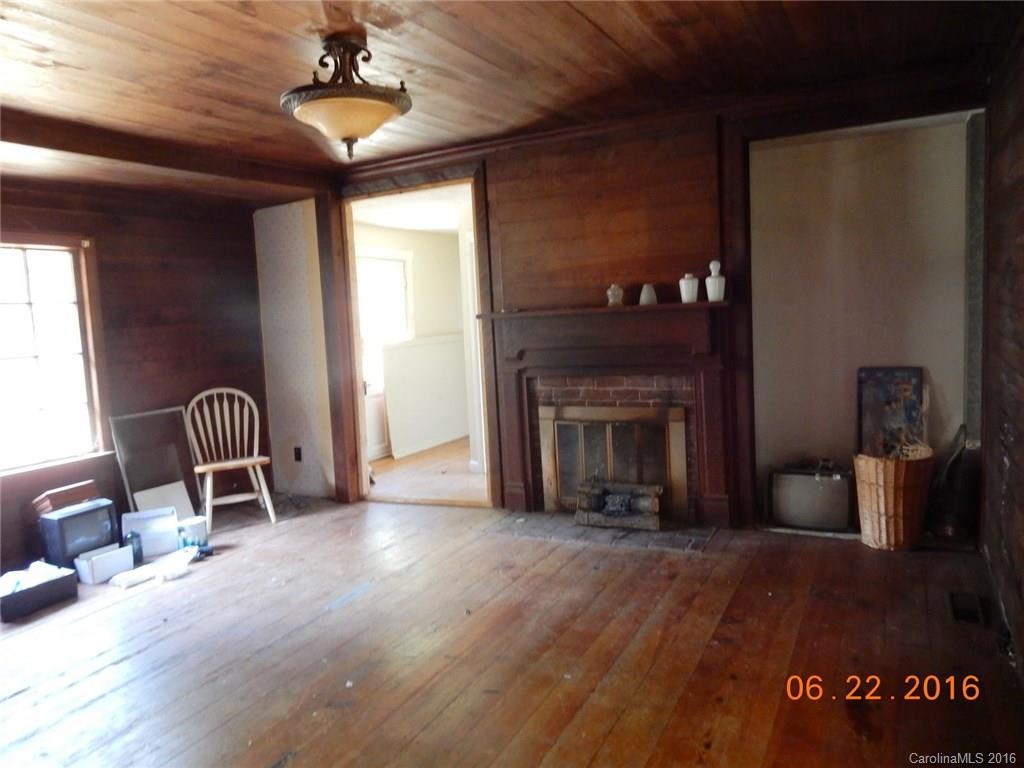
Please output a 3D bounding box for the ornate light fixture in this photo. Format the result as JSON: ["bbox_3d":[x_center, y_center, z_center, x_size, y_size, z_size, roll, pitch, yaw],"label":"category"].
[{"bbox_3d":[-0.665,-1.148,2.995,0.496,0.469,0.496,-3,6,0],"label":"ornate light fixture"}]

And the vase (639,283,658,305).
[{"bbox_3d":[0.804,-0.526,4.339,0.103,0.125,0.103,0,7,27],"label":"vase"}]

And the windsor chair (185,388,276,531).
[{"bbox_3d":[-1.943,0.494,5.122,0.462,0.908,0.537,-6,7,-26],"label":"windsor chair"}]

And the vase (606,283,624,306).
[{"bbox_3d":[0.620,-0.536,4.432,0.103,0.131,0.103,0,7,27],"label":"vase"}]

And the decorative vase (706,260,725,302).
[{"bbox_3d":[1.146,-0.577,4.155,0.112,0.232,0.112,0,7,27],"label":"decorative vase"}]

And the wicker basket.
[{"bbox_3d":[2.040,0.602,3.955,0.384,0.503,0.384,0,7,27],"label":"wicker basket"}]

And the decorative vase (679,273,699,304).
[{"bbox_3d":[1.011,-0.545,4.229,0.109,0.167,0.109,0,7,27],"label":"decorative vase"}]

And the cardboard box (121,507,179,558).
[{"bbox_3d":[-2.186,0.891,4.470,0.279,0.268,0.122,-6,7,-26],"label":"cardboard box"}]

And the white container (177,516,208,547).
[{"bbox_3d":[-1.978,0.918,4.574,0.163,0.174,0.102,-6,7,-26],"label":"white container"}]

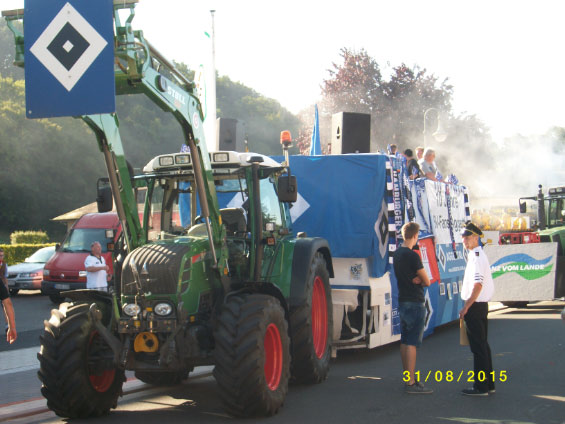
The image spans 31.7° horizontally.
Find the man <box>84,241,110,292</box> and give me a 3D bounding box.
[{"bbox_3d":[-3.706,1.467,20.000,0.420,1.750,0.520,-3,-2,44],"label":"man"}]

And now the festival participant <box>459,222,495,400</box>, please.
[{"bbox_3d":[2.070,1.017,10.600,0.400,1.820,0.500,-1,-2,-18],"label":"festival participant"}]

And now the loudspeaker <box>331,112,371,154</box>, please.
[{"bbox_3d":[0.963,-1.090,14.000,0.410,0.620,0.380,1,-2,-22],"label":"loudspeaker"}]

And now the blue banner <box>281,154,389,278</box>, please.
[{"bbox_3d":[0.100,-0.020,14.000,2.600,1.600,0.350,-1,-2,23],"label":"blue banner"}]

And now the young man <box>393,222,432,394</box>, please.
[{"bbox_3d":[1.378,1.017,10.600,0.380,1.810,0.480,0,-2,-35],"label":"young man"}]

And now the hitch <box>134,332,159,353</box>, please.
[{"bbox_3d":[-1.256,1.206,9.200,0.220,0.190,0.150,-2,-2,16],"label":"hitch"}]

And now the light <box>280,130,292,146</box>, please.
[{"bbox_3d":[0.048,-0.872,11.900,0.130,0.190,0.130,-2,-2,16],"label":"light"}]

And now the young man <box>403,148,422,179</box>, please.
[{"bbox_3d":[2.180,-0.210,16.700,0.500,1.700,0.420,-2,-2,27],"label":"young man"}]

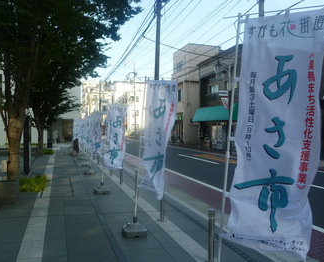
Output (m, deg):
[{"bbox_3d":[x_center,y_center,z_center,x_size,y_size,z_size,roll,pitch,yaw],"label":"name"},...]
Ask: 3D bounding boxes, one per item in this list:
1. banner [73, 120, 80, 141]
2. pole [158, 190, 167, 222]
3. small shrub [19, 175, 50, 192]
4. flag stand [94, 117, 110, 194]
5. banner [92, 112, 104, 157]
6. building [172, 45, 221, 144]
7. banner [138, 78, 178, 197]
[{"bbox_3d":[-6.500,0.070,22.300,0.560,1.750,0.150,3,-1,28],"label":"banner"},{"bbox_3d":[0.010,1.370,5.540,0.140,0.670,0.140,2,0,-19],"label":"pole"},{"bbox_3d":[-3.500,1.420,8.100,0.780,0.340,0.800,2,0,-19],"label":"small shrub"},{"bbox_3d":[-1.640,0.530,8.150,0.420,2.380,0.420,2,0,-19],"label":"flag stand"},{"bbox_3d":[-2.510,0.100,11.400,0.570,1.790,0.160,3,-1,30],"label":"banner"},{"bbox_3d":[3.650,-3.600,31.300,4.100,10.100,4.100,2,0,-19],"label":"building"},{"bbox_3d":[-0.057,0.146,4.750,0.560,1.840,0.170,3,-1,24],"label":"banner"}]

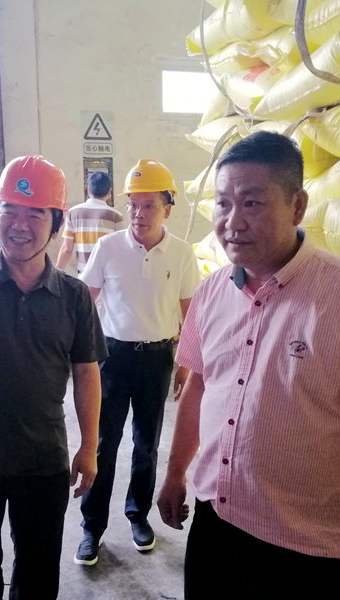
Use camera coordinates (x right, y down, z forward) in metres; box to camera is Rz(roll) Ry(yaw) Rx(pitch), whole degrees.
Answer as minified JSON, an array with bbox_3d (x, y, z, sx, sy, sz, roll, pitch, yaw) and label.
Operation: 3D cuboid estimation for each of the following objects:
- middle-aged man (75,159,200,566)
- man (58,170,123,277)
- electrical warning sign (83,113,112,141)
[{"bbox_3d":[-0.139,0.290,2.641,0.540,1.760,0.400,-1,11,-7],"label":"middle-aged man"},{"bbox_3d":[-0.607,-0.109,4.815,0.550,1.730,0.420,1,11,7],"label":"man"},{"bbox_3d":[-0.651,-1.559,5.400,0.270,0.250,0.030,-2,11,-9],"label":"electrical warning sign"}]

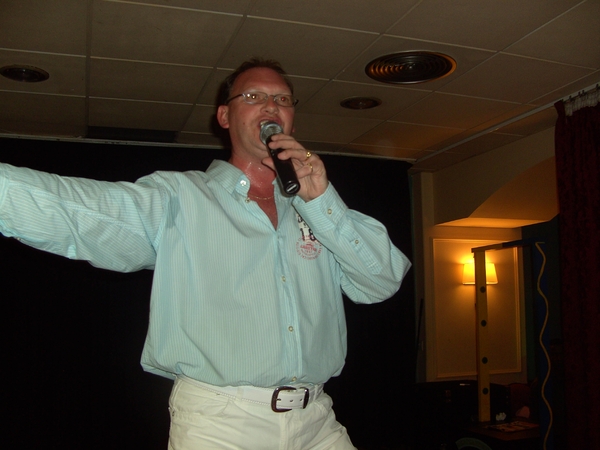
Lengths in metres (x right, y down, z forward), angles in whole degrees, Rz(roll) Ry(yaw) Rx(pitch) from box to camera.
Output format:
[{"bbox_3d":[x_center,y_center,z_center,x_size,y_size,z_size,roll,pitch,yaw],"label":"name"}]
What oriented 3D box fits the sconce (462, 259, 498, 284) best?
[{"bbox_3d":[1.592,0.420,5.550,0.320,0.190,0.150,2,-8,-18],"label":"sconce"}]

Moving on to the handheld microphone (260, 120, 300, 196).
[{"bbox_3d":[-0.042,-0.146,1.363,0.051,0.207,0.051,-20,-41,0],"label":"handheld microphone"}]

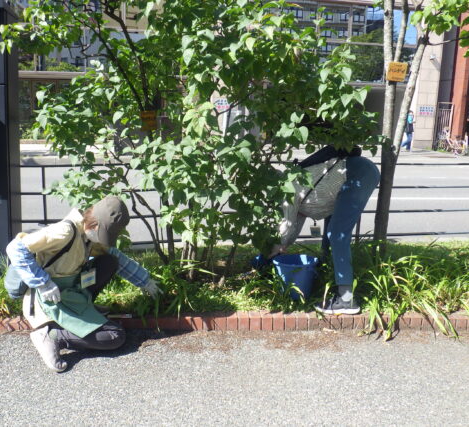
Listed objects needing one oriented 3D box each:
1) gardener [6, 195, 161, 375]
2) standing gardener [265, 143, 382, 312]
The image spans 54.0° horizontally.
[{"bbox_3d":[-0.842,0.327,2.533,0.740,0.850,0.600,4,12,14],"label":"gardener"},{"bbox_3d":[0.520,0.110,2.959,0.700,0.980,0.480,1,11,2],"label":"standing gardener"}]

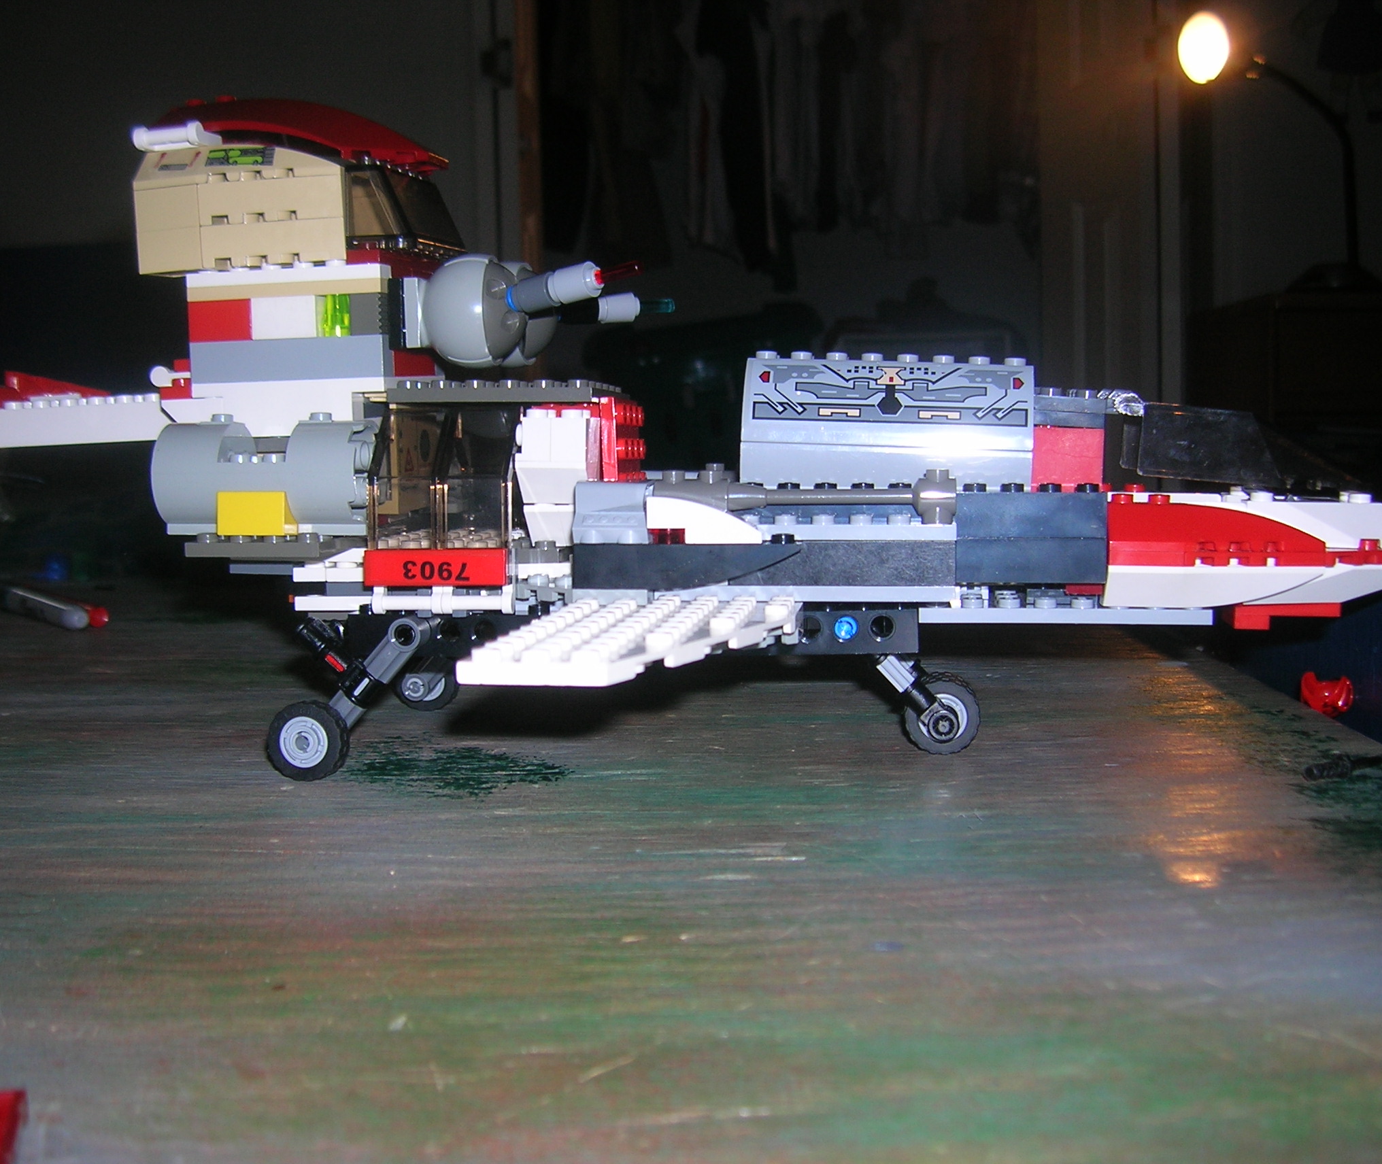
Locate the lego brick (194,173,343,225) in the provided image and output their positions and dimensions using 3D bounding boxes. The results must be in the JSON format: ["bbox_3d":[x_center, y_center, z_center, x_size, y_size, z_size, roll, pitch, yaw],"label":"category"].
[{"bbox_3d":[-0.095,-0.088,0.353,0.032,0.011,0.015,-2,4,11],"label":"lego brick"}]

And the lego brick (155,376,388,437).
[{"bbox_3d":[-0.098,-0.041,0.363,0.056,0.013,0.010,-1,5,9],"label":"lego brick"}]

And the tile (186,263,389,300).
[{"bbox_3d":[-0.094,-0.070,0.359,0.048,0.007,0.008,0,6,11],"label":"tile"}]

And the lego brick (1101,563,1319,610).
[{"bbox_3d":[0.114,0.001,0.338,0.047,0.010,0.016,0,5,8],"label":"lego brick"}]

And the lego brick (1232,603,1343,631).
[{"bbox_3d":[0.138,0.007,0.356,0.024,0.007,0.009,0,6,5],"label":"lego brick"}]

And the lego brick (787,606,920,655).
[{"bbox_3d":[0.035,0.010,0.346,0.032,0.011,0.008,0,6,5],"label":"lego brick"}]

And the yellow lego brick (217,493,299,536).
[{"bbox_3d":[-0.096,-0.015,0.340,0.016,0.010,0.008,0,5,8],"label":"yellow lego brick"}]

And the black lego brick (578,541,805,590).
[{"bbox_3d":[0.000,-0.004,0.324,0.048,0.010,0.009,0,6,5],"label":"black lego brick"}]

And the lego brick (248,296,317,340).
[{"bbox_3d":[-0.093,-0.062,0.358,0.016,0.010,0.009,0,5,10],"label":"lego brick"}]

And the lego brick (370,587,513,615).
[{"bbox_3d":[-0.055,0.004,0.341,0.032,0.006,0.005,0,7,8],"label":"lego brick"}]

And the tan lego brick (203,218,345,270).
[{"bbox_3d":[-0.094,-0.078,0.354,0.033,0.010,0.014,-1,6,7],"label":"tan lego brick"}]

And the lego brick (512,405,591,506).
[{"bbox_3d":[-0.030,-0.028,0.345,0.017,0.021,0.016,0,7,8],"label":"lego brick"}]

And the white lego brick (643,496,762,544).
[{"bbox_3d":[0.003,-0.013,0.319,0.024,0.010,0.008,0,5,8],"label":"white lego brick"}]

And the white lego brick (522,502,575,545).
[{"bbox_3d":[-0.029,-0.014,0.350,0.016,0.010,0.015,0,6,7],"label":"white lego brick"}]

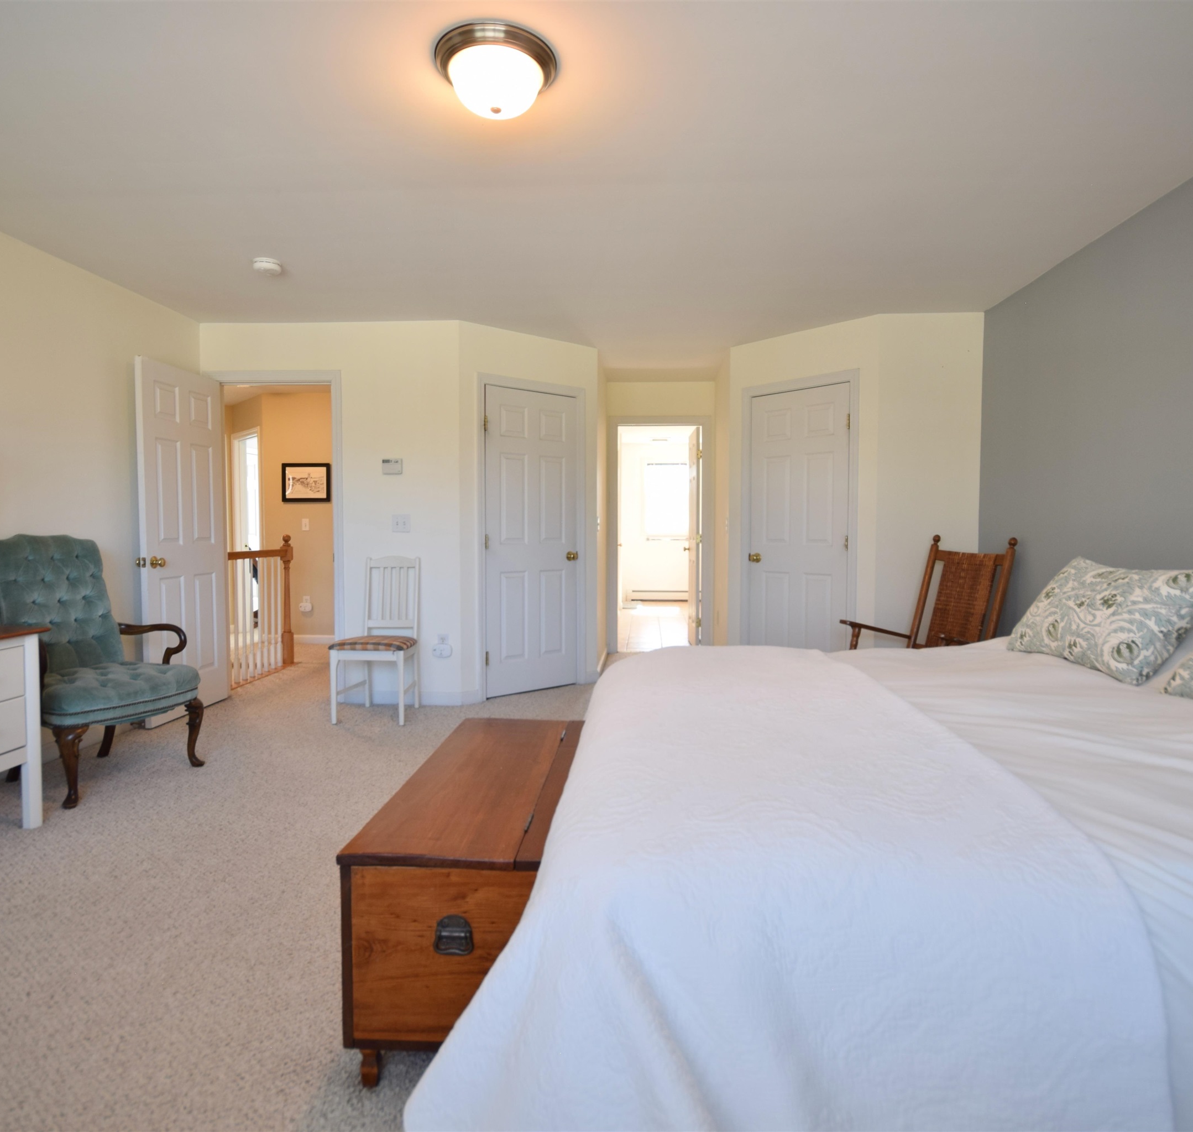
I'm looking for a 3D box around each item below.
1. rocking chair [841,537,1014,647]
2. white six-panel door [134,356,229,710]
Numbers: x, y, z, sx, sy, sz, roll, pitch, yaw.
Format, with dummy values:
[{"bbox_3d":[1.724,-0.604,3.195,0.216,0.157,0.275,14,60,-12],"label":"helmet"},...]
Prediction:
[{"bbox_3d":[1.709,0.394,3.602,0.820,1.090,0.600,-1,3,-23],"label":"rocking chair"},{"bbox_3d":[-2.477,-0.137,4.269,0.042,2.030,0.765,0,3,2],"label":"white six-panel door"}]

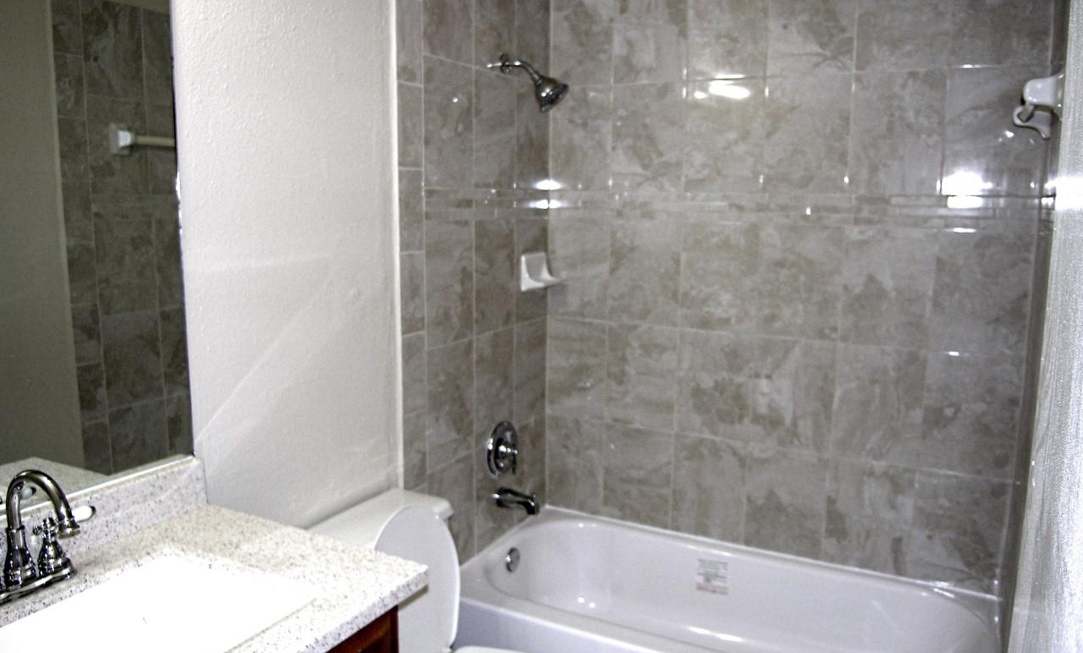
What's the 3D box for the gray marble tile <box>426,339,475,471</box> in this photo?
[{"bbox_3d":[-0.272,0.230,2.255,0.010,0.356,0.254,5,10,27],"label":"gray marble tile"}]

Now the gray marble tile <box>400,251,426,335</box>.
[{"bbox_3d":[-0.351,-0.089,2.040,0.010,0.219,0.108,5,10,27],"label":"gray marble tile"}]

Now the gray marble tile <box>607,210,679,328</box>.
[{"bbox_3d":[0.350,-0.179,2.586,0.254,0.356,0.010,5,10,27],"label":"gray marble tile"}]

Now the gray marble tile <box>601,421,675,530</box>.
[{"bbox_3d":[0.344,0.529,2.681,0.250,0.350,0.010,5,10,27],"label":"gray marble tile"}]

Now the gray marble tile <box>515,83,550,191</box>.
[{"bbox_3d":[-0.030,-0.631,2.526,0.010,0.347,0.229,5,10,28],"label":"gray marble tile"}]

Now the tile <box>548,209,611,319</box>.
[{"bbox_3d":[0.132,-0.208,2.681,0.235,0.350,0.010,5,10,27],"label":"tile"}]

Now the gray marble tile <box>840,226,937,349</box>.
[{"bbox_3d":[1.025,-0.116,2.236,0.250,0.350,0.010,5,10,27],"label":"gray marble tile"}]

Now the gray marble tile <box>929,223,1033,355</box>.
[{"bbox_3d":[1.207,-0.093,2.051,0.260,0.349,0.010,5,10,28],"label":"gray marble tile"}]

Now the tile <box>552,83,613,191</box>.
[{"bbox_3d":[0.136,-0.637,2.574,0.234,0.347,0.010,5,10,28],"label":"tile"}]

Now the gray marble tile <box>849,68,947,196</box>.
[{"bbox_3d":[1.026,-0.556,2.170,0.250,0.350,0.010,5,10,27],"label":"gray marble tile"}]

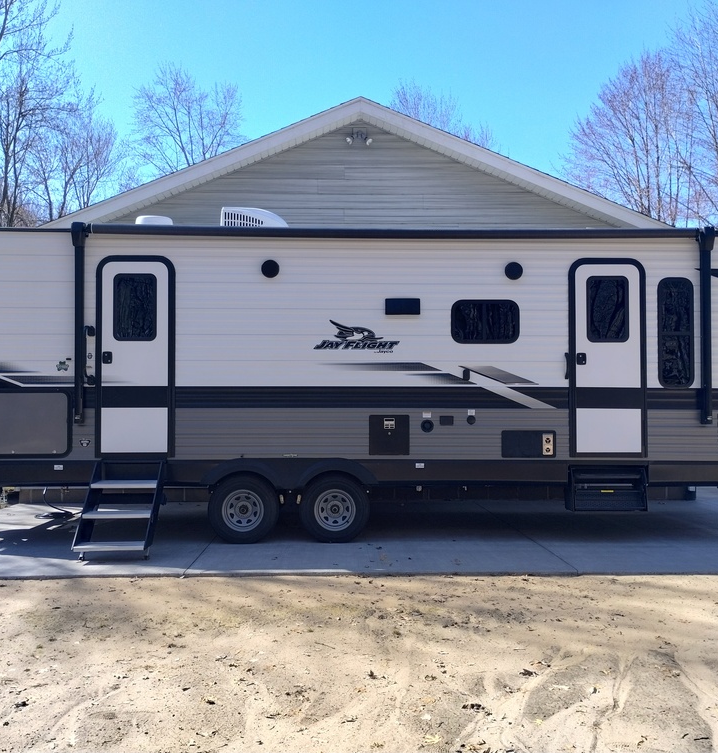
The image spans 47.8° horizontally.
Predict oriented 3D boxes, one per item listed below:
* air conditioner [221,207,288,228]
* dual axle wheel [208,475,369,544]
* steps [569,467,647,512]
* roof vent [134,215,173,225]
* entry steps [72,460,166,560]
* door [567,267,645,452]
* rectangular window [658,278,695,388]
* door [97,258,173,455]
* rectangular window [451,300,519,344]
[{"bbox_3d":[-1.072,-1.594,8.815,0.754,0.340,0.700,0,-1,-1],"label":"air conditioner"},{"bbox_3d":[-0.653,1.236,7.668,1.513,0.662,0.210,0,-1,-1],"label":"dual axle wheel"},{"bbox_3d":[2.392,1.078,7.914,0.720,0.440,0.380,0,-1,-1],"label":"steps"},{"bbox_3d":[-2.071,-1.538,8.388,0.389,0.170,0.400,0,-1,-1],"label":"roof vent"},{"bbox_3d":[-2.102,1.163,7.204,0.641,0.784,0.750,0,-1,-1],"label":"entry steps"},{"bbox_3d":[2.348,-0.180,7.643,0.742,1.875,0.070,0,-1,-1],"label":"door"},{"bbox_3d":[3.002,-0.409,7.665,0.354,1.054,0.050,0,-1,-1],"label":"rectangular window"},{"bbox_3d":[-2.077,-0.188,7.533,0.737,1.874,0.070,0,-1,-1],"label":"door"},{"bbox_3d":[1.193,-0.512,7.622,0.647,0.418,0.050,0,-1,-1],"label":"rectangular window"}]

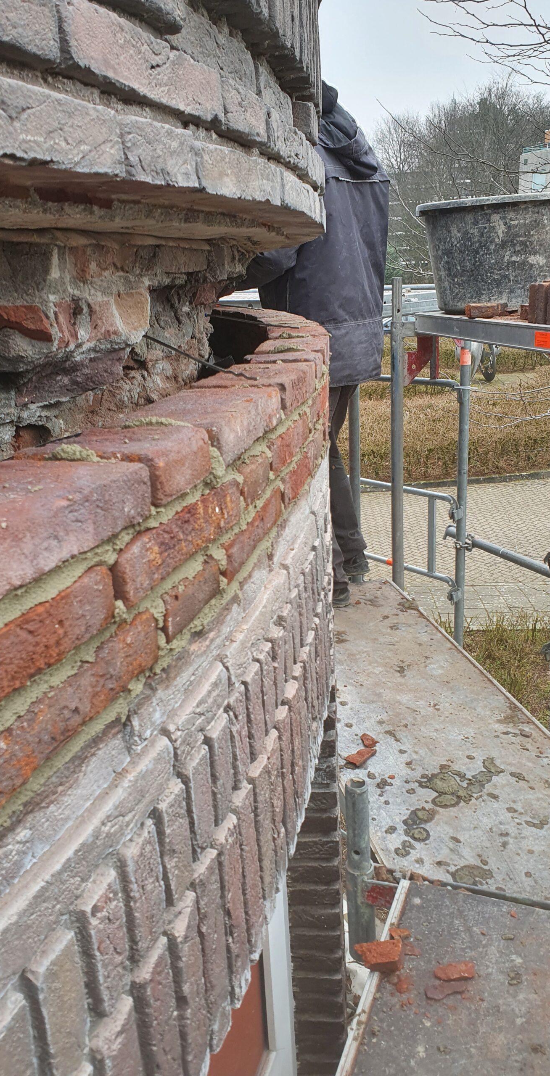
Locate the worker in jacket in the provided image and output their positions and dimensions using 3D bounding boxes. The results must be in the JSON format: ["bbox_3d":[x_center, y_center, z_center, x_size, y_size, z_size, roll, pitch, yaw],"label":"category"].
[{"bbox_3d":[0.072,-0.566,2.448,0.500,1.600,0.490,4,19,19],"label":"worker in jacket"}]

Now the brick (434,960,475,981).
[{"bbox_3d":[0.272,0.659,1.230,0.061,0.012,0.026,-5,19,-8],"label":"brick"}]

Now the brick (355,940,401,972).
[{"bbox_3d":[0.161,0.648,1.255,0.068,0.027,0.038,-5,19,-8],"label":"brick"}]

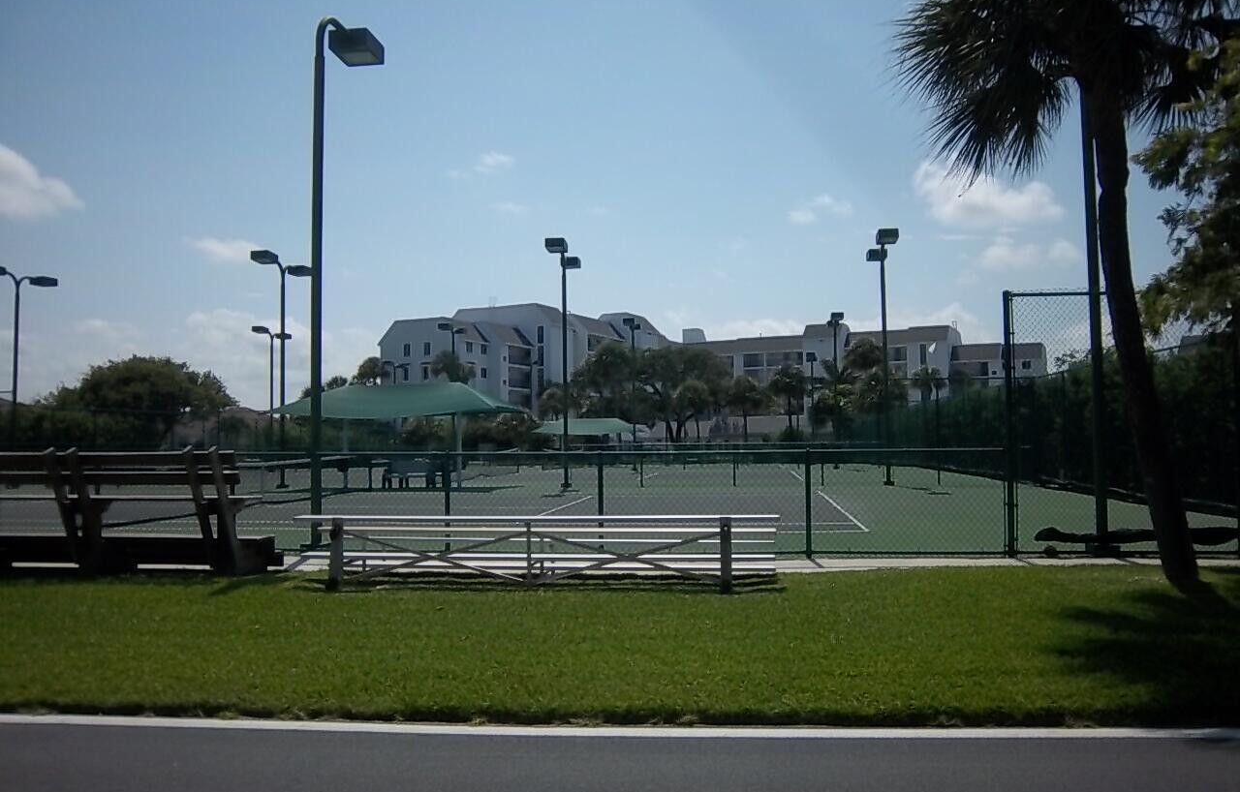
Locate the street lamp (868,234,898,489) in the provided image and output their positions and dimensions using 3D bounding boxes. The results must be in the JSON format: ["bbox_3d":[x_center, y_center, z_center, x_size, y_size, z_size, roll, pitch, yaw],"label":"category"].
[{"bbox_3d":[7.504,-1.030,28.333,0.550,7.120,2.900,-1,-3,8],"label":"street lamp"}]

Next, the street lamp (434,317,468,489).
[{"bbox_3d":[-7.881,0.058,47.897,0.550,7.120,2.900,-1,-3,8],"label":"street lamp"}]

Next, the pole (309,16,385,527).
[{"bbox_3d":[-3.835,-1.583,13.808,0.550,7.150,1.600,-1,-3,8],"label":"pole"}]

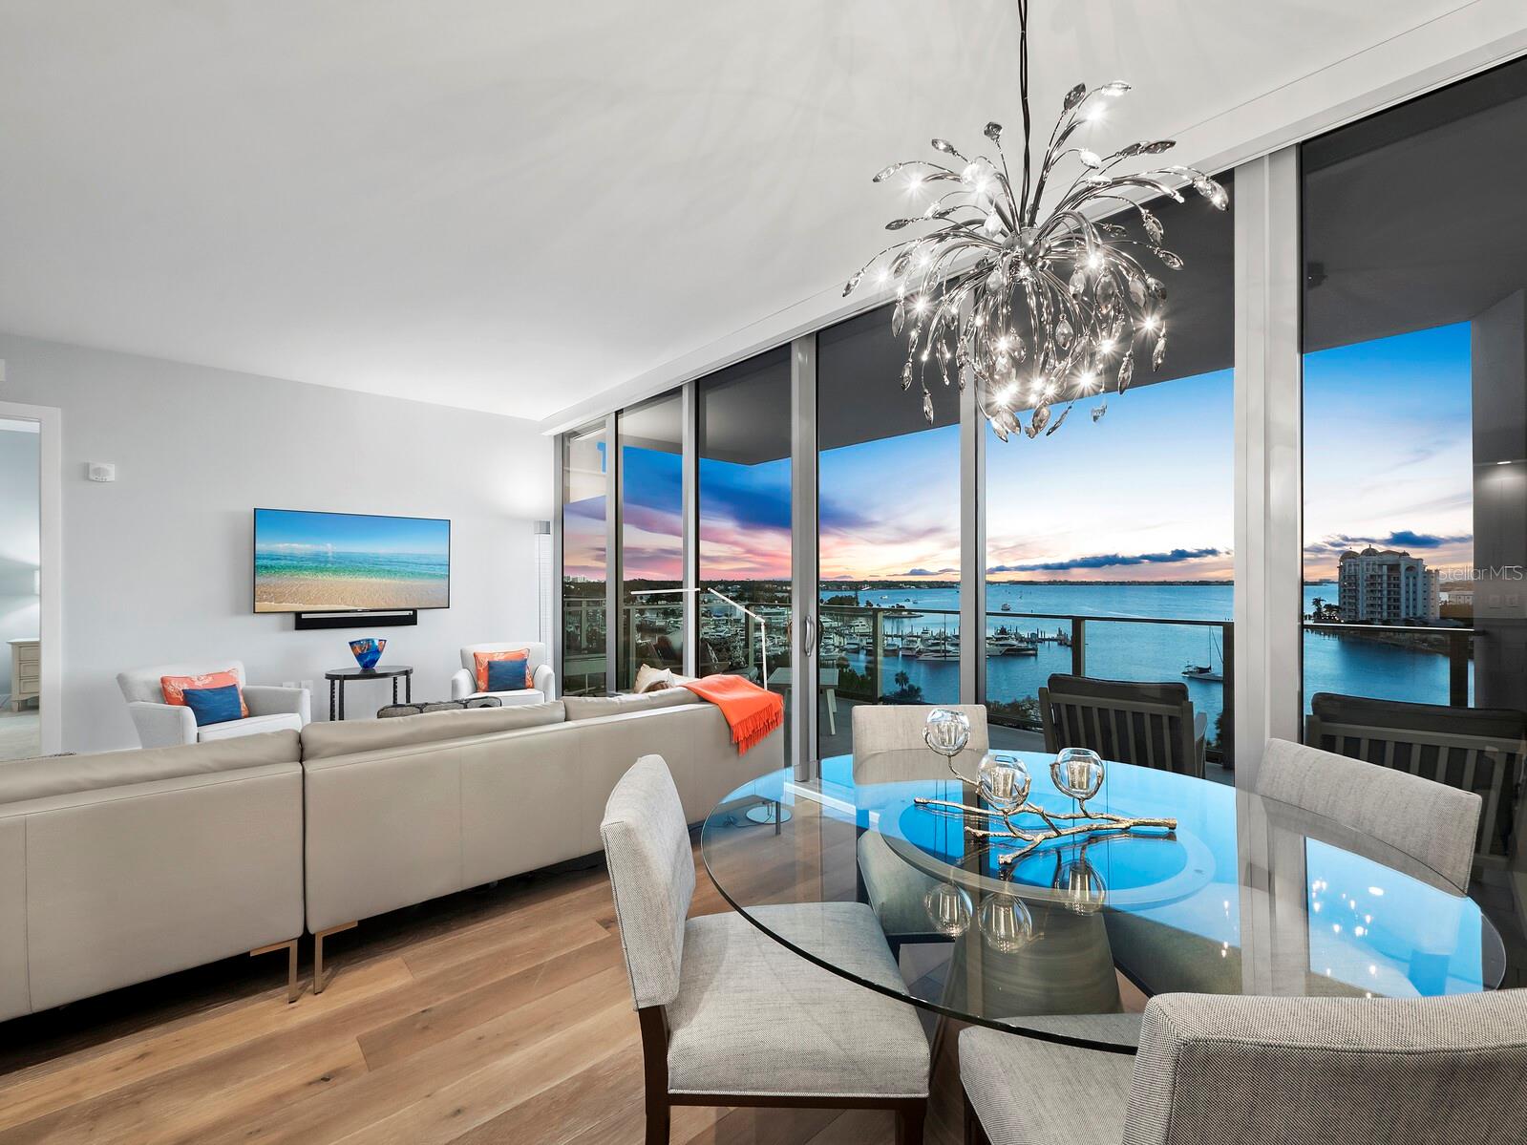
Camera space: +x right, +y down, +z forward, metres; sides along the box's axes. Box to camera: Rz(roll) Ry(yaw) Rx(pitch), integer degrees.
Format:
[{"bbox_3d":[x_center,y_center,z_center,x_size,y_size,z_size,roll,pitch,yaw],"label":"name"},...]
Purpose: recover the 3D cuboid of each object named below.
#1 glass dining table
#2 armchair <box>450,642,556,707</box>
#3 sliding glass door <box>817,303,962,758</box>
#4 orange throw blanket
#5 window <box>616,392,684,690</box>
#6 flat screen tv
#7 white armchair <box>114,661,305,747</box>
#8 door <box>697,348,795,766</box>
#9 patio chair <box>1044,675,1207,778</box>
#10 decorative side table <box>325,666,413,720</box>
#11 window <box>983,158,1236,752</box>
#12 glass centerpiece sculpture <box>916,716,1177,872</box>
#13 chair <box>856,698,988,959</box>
[{"bbox_3d":[0.620,0.977,1.504,1.520,0.750,1.520,1,-1,-42],"label":"glass dining table"},{"bbox_3d":[-2.210,1.036,5.289,0.760,0.780,0.820,0,-1,-22],"label":"armchair"},{"bbox_3d":[0.707,-0.101,3.691,0.070,2.940,1.083,1,-1,-42],"label":"sliding glass door"},{"bbox_3d":[-0.180,0.745,3.302,0.550,0.400,0.340,0,-1,-39],"label":"orange throw blanket"},{"bbox_3d":[-0.997,-0.045,5.308,0.070,2.820,1.123,1,-1,-42],"label":"window"},{"bbox_3d":[-3.574,-0.086,5.489,1.460,0.840,0.060,1,-1,-42],"label":"flat screen tv"},{"bbox_3d":[-3.680,1.024,4.159,0.800,0.780,0.760,0,-1,22],"label":"white armchair"},{"bbox_3d":[-0.173,-0.090,4.663,0.070,2.940,1.206,1,-1,-42],"label":"door"},{"bbox_3d":[2.150,1.030,3.709,0.770,0.810,0.830,0,-1,37],"label":"patio chair"},{"bbox_3d":[-3.285,1.108,5.147,0.615,0.571,0.615,1,-1,-42],"label":"decorative side table"},{"bbox_3d":[1.413,-0.075,2.667,0.070,2.820,1.044,1,-1,-42],"label":"window"},{"bbox_3d":[0.661,0.495,1.442,0.630,0.272,0.340,0,-1,18],"label":"glass centerpiece sculpture"},{"bbox_3d":[0.578,0.919,1.970,0.500,0.876,0.620,0,-1,-2],"label":"chair"}]

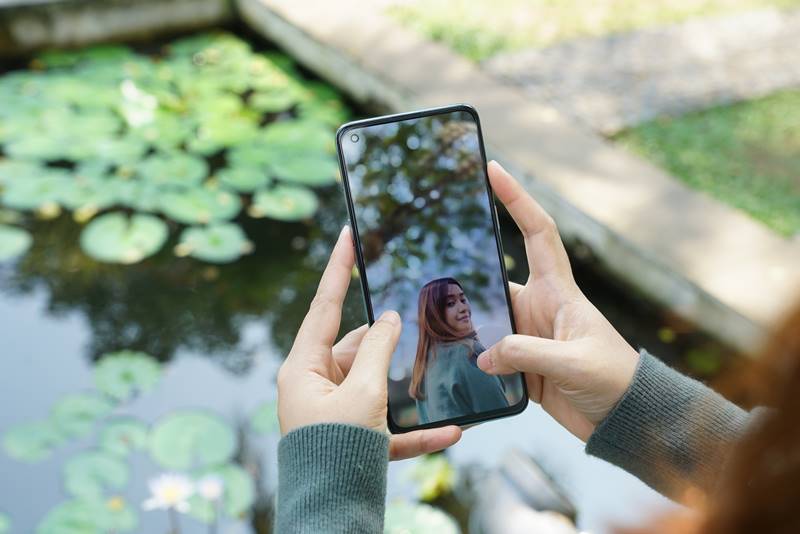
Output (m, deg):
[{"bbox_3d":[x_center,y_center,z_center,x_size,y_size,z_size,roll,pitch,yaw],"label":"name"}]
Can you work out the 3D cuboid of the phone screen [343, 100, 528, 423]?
[{"bbox_3d":[0.017,0.002,0.562,0.074,0.161,0.009,-10,6,9],"label":"phone screen"}]

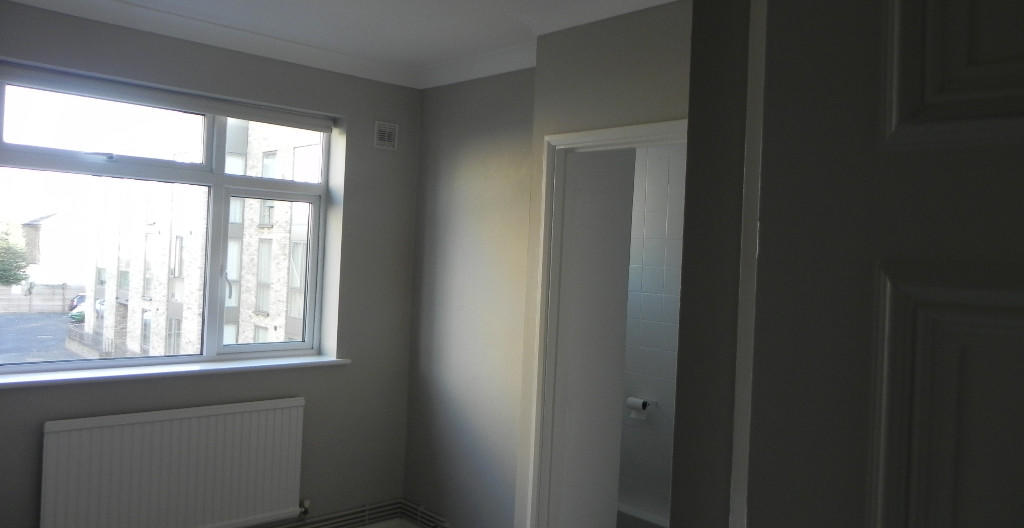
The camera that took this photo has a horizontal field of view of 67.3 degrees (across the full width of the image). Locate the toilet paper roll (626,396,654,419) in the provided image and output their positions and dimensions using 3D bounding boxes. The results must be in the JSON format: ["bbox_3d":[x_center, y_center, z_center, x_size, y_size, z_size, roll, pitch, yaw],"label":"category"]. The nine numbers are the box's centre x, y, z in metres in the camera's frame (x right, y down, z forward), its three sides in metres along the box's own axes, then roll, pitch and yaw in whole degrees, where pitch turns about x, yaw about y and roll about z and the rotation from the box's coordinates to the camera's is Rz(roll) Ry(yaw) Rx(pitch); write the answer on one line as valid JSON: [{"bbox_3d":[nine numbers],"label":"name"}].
[{"bbox_3d":[0.694,0.775,4.154,0.075,0.090,0.135,2,0,-42],"label":"toilet paper roll"}]

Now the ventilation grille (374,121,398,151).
[{"bbox_3d":[-0.670,-0.688,4.148,0.139,0.142,0.016,2,0,-42],"label":"ventilation grille"}]

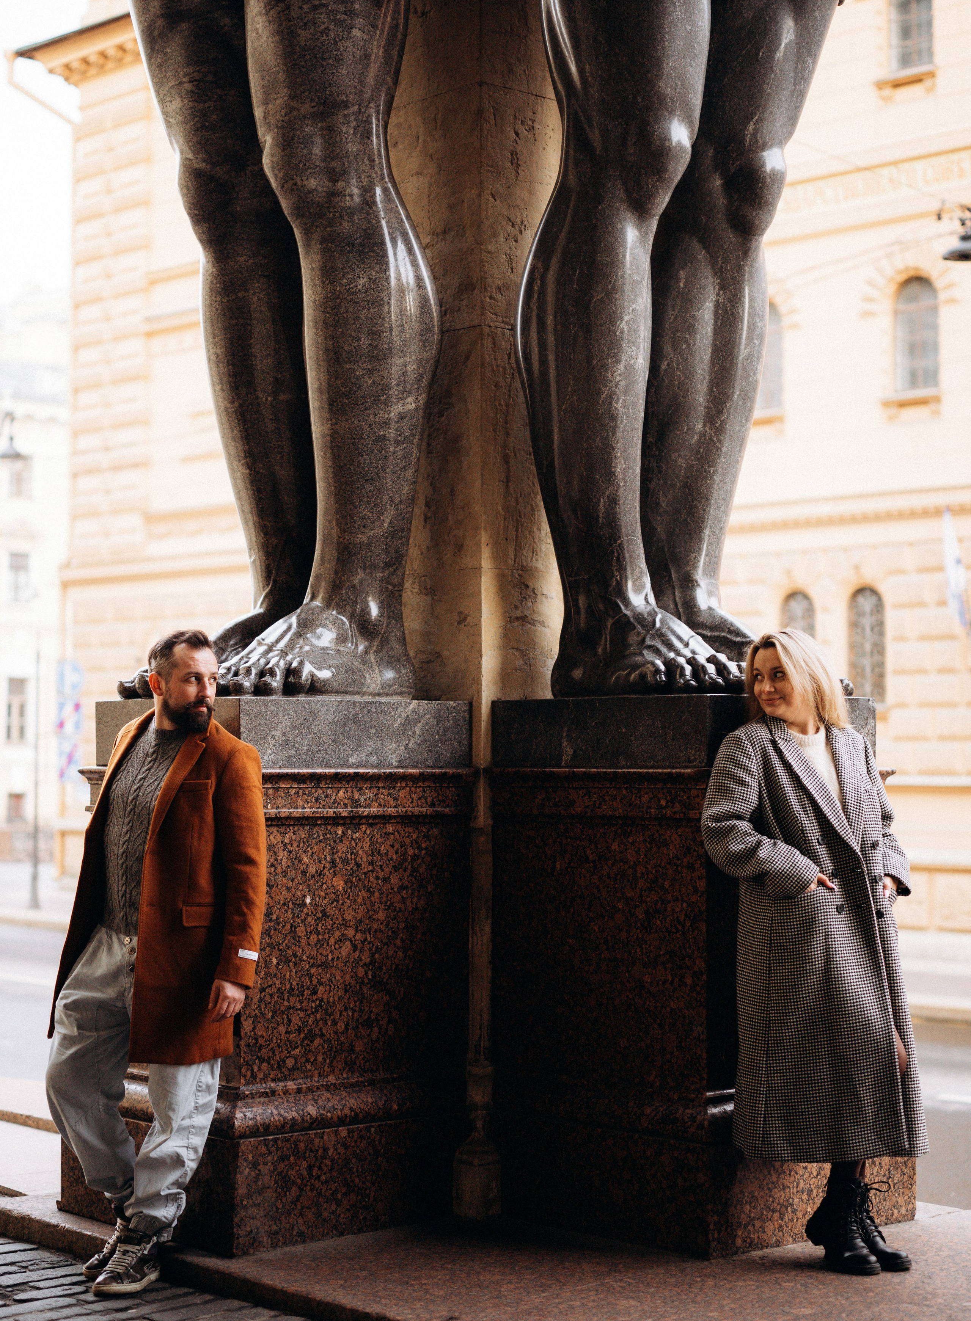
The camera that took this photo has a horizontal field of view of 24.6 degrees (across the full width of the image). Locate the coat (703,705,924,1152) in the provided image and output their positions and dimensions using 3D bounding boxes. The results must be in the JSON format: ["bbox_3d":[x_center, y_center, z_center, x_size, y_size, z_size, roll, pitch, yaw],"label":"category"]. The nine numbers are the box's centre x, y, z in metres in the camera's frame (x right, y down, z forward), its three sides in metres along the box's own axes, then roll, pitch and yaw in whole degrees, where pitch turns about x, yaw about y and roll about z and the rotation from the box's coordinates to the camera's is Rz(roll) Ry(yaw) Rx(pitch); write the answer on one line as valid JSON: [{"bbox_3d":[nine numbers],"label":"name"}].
[{"bbox_3d":[0.894,0.746,6.053,0.560,1.198,0.400,2,-3,-34],"label":"coat"}]

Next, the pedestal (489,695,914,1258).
[{"bbox_3d":[0.620,0.882,6.645,0.892,1.525,0.944,2,-4,-42],"label":"pedestal"}]

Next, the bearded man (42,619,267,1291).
[{"bbox_3d":[-0.903,0.810,6.110,0.570,1.782,0.460,-3,-4,44],"label":"bearded man"}]

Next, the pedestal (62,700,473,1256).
[{"bbox_3d":[-0.630,0.887,6.716,0.944,1.525,0.892,2,-4,-42],"label":"pedestal"}]

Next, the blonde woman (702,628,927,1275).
[{"bbox_3d":[0.894,0.762,6.052,0.570,1.707,0.430,2,-3,-34],"label":"blonde woman"}]

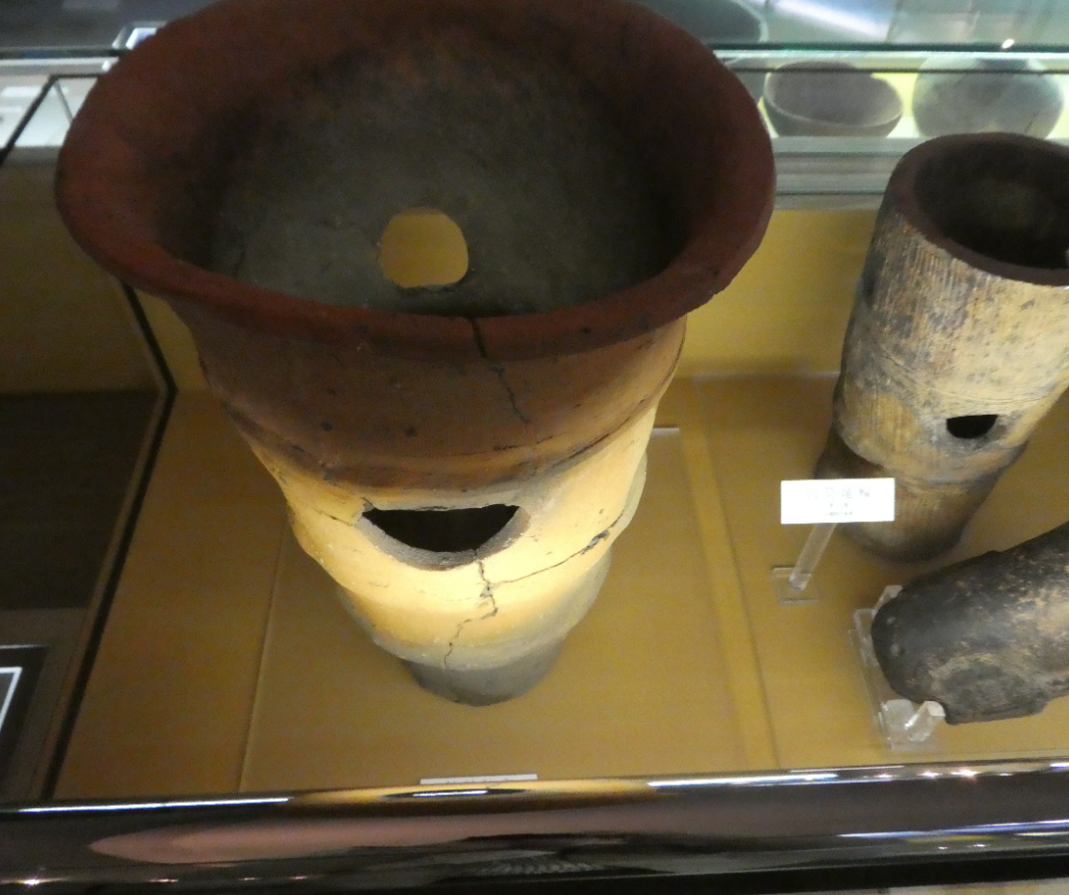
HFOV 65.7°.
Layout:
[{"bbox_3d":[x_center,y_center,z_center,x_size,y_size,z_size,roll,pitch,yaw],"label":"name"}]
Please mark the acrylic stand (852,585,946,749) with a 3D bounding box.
[{"bbox_3d":[0.348,0.204,0.782,0.048,0.054,0.143,-1,52,-2],"label":"acrylic stand"}]

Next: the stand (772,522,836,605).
[{"bbox_3d":[0.274,0.105,0.815,0.042,0.121,0.043,-1,52,-2],"label":"stand"}]

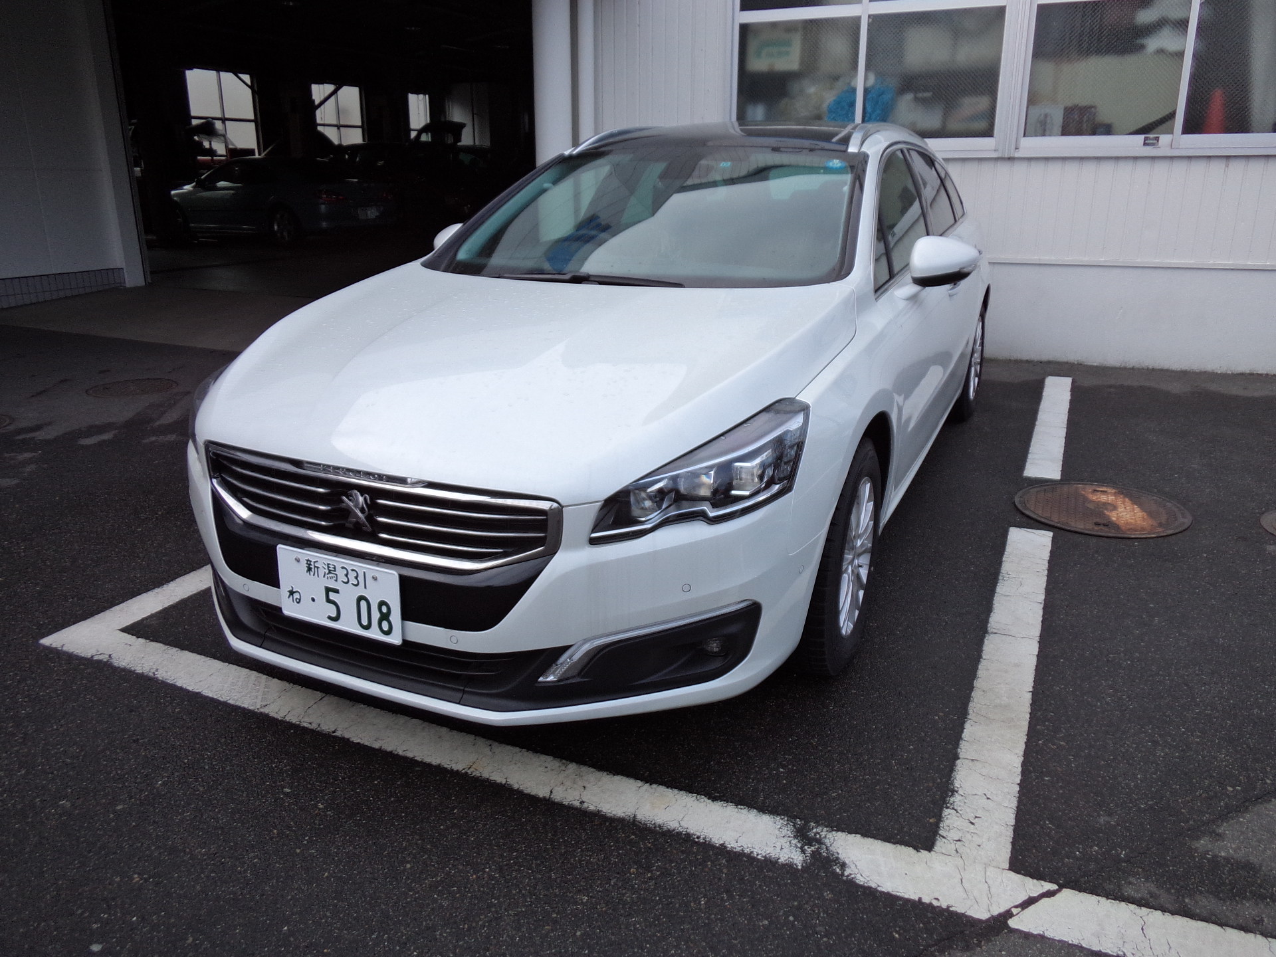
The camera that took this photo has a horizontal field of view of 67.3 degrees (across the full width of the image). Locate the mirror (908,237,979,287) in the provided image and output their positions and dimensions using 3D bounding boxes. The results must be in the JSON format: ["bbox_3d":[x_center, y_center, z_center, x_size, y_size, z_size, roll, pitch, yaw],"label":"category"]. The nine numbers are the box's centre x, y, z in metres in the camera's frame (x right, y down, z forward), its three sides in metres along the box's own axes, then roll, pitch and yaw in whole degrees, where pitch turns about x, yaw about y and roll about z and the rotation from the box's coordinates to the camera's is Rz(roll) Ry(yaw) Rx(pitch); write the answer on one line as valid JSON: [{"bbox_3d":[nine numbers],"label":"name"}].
[{"bbox_3d":[0.937,-0.662,2.949,0.215,0.160,0.160,5,20,15],"label":"mirror"}]

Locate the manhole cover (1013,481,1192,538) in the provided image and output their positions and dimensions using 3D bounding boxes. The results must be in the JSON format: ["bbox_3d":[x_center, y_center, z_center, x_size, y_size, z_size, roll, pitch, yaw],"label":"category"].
[{"bbox_3d":[1.847,0.135,3.832,0.655,0.030,0.655,9,21,24],"label":"manhole cover"}]

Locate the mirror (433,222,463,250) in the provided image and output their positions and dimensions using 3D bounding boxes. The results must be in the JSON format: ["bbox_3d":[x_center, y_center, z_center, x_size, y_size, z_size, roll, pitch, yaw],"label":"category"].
[{"bbox_3d":[-0.749,-0.916,3.696,0.215,0.160,0.160,13,23,33],"label":"mirror"}]

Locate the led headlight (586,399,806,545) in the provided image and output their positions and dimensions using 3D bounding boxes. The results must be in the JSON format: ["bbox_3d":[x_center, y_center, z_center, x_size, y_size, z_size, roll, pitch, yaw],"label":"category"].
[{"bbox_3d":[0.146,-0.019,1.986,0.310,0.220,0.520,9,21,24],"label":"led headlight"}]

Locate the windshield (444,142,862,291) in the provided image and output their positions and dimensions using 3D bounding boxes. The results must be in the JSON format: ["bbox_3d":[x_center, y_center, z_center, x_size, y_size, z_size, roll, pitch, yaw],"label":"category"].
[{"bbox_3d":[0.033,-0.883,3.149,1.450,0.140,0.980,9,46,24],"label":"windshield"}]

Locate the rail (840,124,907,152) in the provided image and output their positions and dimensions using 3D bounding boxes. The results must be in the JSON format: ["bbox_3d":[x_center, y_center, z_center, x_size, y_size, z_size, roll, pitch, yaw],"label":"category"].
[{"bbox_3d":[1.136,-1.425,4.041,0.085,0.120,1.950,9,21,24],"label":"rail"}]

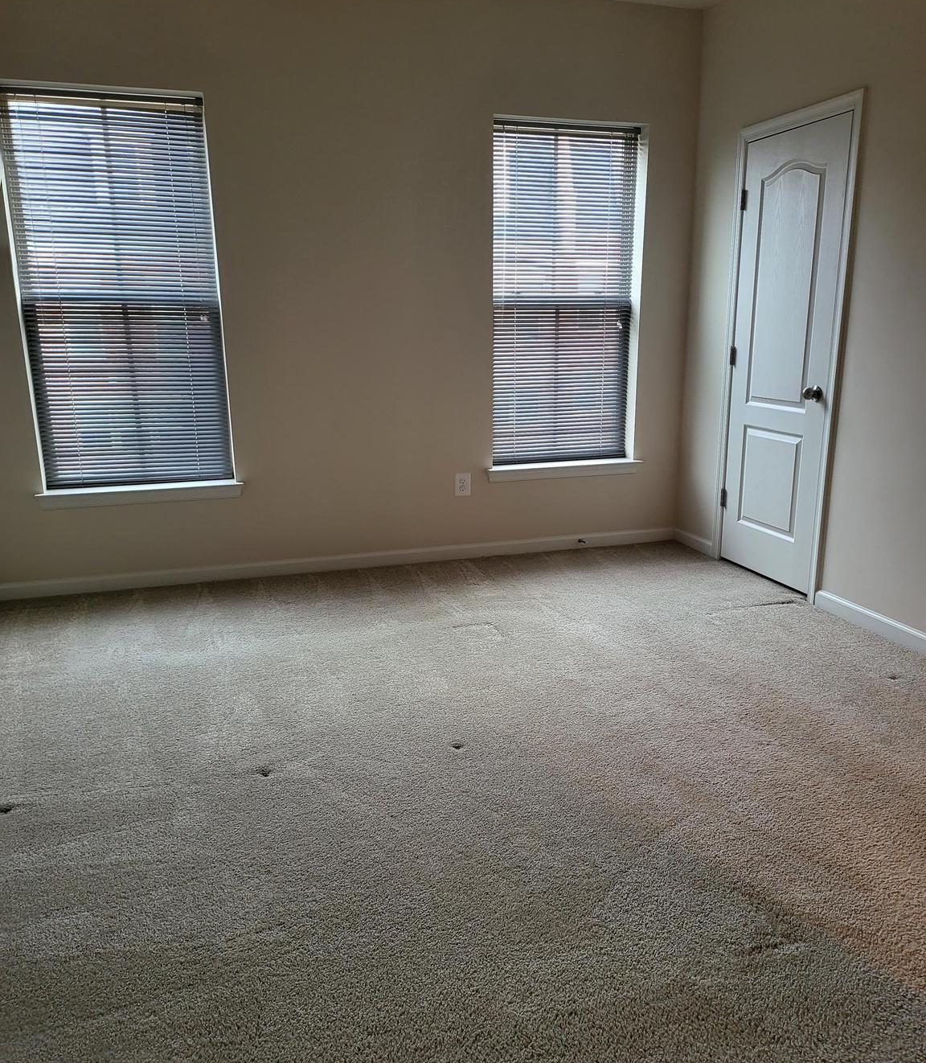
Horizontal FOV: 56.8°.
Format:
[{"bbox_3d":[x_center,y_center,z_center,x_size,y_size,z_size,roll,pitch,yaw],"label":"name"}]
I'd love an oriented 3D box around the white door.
[{"bbox_3d":[1.483,-0.771,3.972,0.045,2.022,0.681,-5,15,-17],"label":"white door"}]

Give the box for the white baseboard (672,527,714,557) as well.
[{"bbox_3d":[1.282,0.059,4.780,0.018,0.074,0.401,-5,15,-17],"label":"white baseboard"}]

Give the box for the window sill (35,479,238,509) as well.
[{"bbox_3d":[-1.517,-0.174,4.074,0.922,0.075,0.145,-5,15,-17],"label":"window sill"}]

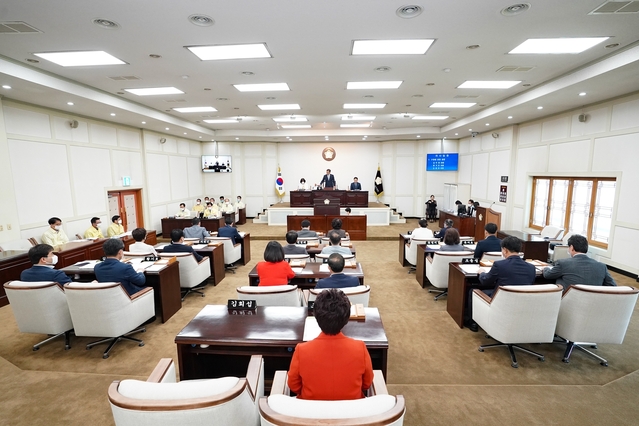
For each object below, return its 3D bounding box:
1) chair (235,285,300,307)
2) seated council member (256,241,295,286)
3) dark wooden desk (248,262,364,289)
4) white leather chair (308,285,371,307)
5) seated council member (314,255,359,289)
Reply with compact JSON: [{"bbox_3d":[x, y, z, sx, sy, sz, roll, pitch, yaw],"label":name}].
[{"bbox_3d":[-0.559,1.212,3.364,0.650,0.900,0.670,-1,7,-5],"label":"chair"},{"bbox_3d":[-0.574,0.989,3.751,0.510,1.306,0.775,0,8,6],"label":"seated council member"},{"bbox_3d":[-0.167,1.198,4.227,1.585,0.765,0.551,0,8,3],"label":"dark wooden desk"},{"bbox_3d":[0.210,1.209,3.329,0.650,0.900,0.670,-1,7,-5],"label":"white leather chair"},{"bbox_3d":[0.201,1.027,3.564,0.530,1.200,0.750,-1,7,0],"label":"seated council member"}]

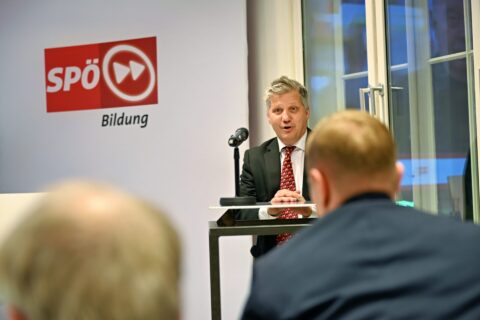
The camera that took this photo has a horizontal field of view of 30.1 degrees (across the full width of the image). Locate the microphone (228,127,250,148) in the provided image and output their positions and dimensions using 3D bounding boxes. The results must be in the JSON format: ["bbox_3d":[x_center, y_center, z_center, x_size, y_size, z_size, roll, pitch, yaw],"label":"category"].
[{"bbox_3d":[-0.007,-0.082,3.270,0.056,0.060,0.150,-3,11,20],"label":"microphone"}]

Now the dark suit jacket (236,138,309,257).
[{"bbox_3d":[0.243,0.230,3.460,0.500,0.680,0.380,-3,-2,16],"label":"dark suit jacket"}]

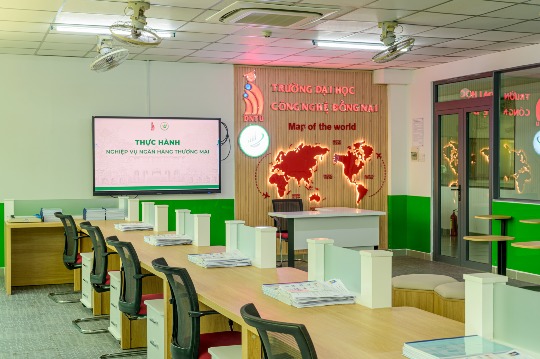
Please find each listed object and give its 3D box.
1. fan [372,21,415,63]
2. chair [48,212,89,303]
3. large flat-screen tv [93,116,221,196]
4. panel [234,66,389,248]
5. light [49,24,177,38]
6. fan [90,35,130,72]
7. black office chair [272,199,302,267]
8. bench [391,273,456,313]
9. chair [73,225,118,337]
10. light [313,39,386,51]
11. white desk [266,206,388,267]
[{"bbox_3d":[1.186,-1.330,7.224,0.400,0.390,0.410,0,1,0],"label":"fan"},{"bbox_3d":[-1.928,0.778,7.823,0.600,0.900,0.550,-1,1,-25],"label":"chair"},{"bbox_3d":[-1.454,-0.303,9.799,1.690,0.990,0.070,-1,1,-22],"label":"large flat-screen tv"},{"bbox_3d":[0.638,-0.250,10.661,2.404,2.650,0.050,-1,1,-22],"label":"panel"},{"bbox_3d":[-1.512,-1.465,7.368,1.230,0.070,0.090,-1,1,-22],"label":"light"},{"bbox_3d":[-1.747,-1.352,8.106,0.410,0.390,0.420,0,1,0],"label":"fan"},{"bbox_3d":[0.287,0.729,10.216,0.540,0.900,0.580,0,1,-17],"label":"black office chair"},{"bbox_3d":[1.288,1.034,6.212,0.560,0.430,0.450,0,1,23],"label":"bench"},{"bbox_3d":[-1.357,0.802,6.436,0.600,0.900,0.550,-1,1,-25],"label":"chair"},{"bbox_3d":[1.049,-1.489,8.329,1.230,0.070,0.090,-1,1,-22],"label":"light"},{"bbox_3d":[0.622,0.805,9.834,1.470,0.760,1.200,-1,1,-22],"label":"white desk"}]

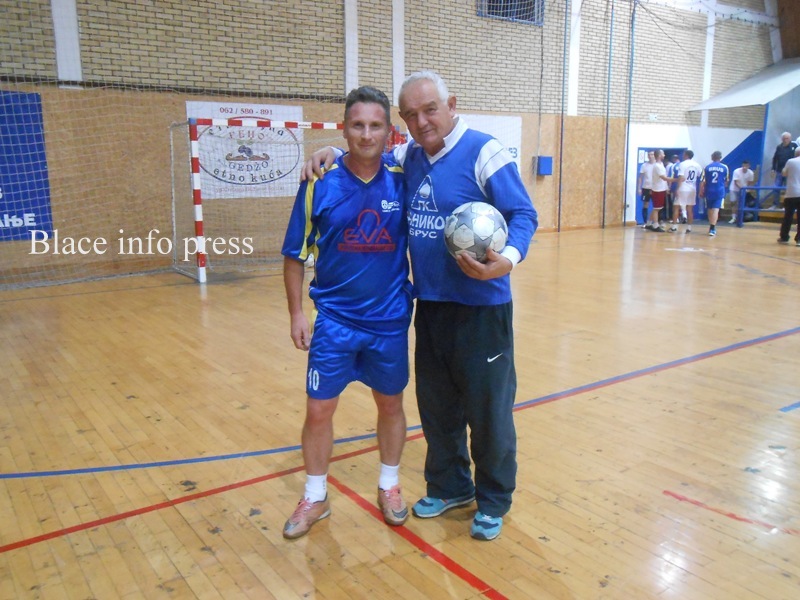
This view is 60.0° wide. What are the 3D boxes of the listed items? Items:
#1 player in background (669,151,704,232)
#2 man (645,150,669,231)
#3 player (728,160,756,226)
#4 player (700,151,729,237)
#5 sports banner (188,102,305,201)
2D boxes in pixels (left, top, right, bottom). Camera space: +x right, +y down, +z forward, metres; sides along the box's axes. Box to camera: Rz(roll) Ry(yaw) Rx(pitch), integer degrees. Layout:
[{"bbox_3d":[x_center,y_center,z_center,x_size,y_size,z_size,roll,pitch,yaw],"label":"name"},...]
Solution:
[{"bbox_3d":[6.582,-2.467,15.845,0.560,1.800,0.460,-2,10,-7],"label":"player in background"},{"bbox_3d":[6.012,-2.515,16.112,0.580,1.810,0.500,1,10,9],"label":"man"},{"bbox_3d":[8.866,-2.768,17.926,0.580,1.600,0.620,6,12,33],"label":"player"},{"bbox_3d":[6.960,-2.347,15.251,0.580,1.770,0.500,3,11,17],"label":"player"},{"bbox_3d":[-2.532,-2.492,11.596,2.020,1.530,0.030,-8,13,-34],"label":"sports banner"}]

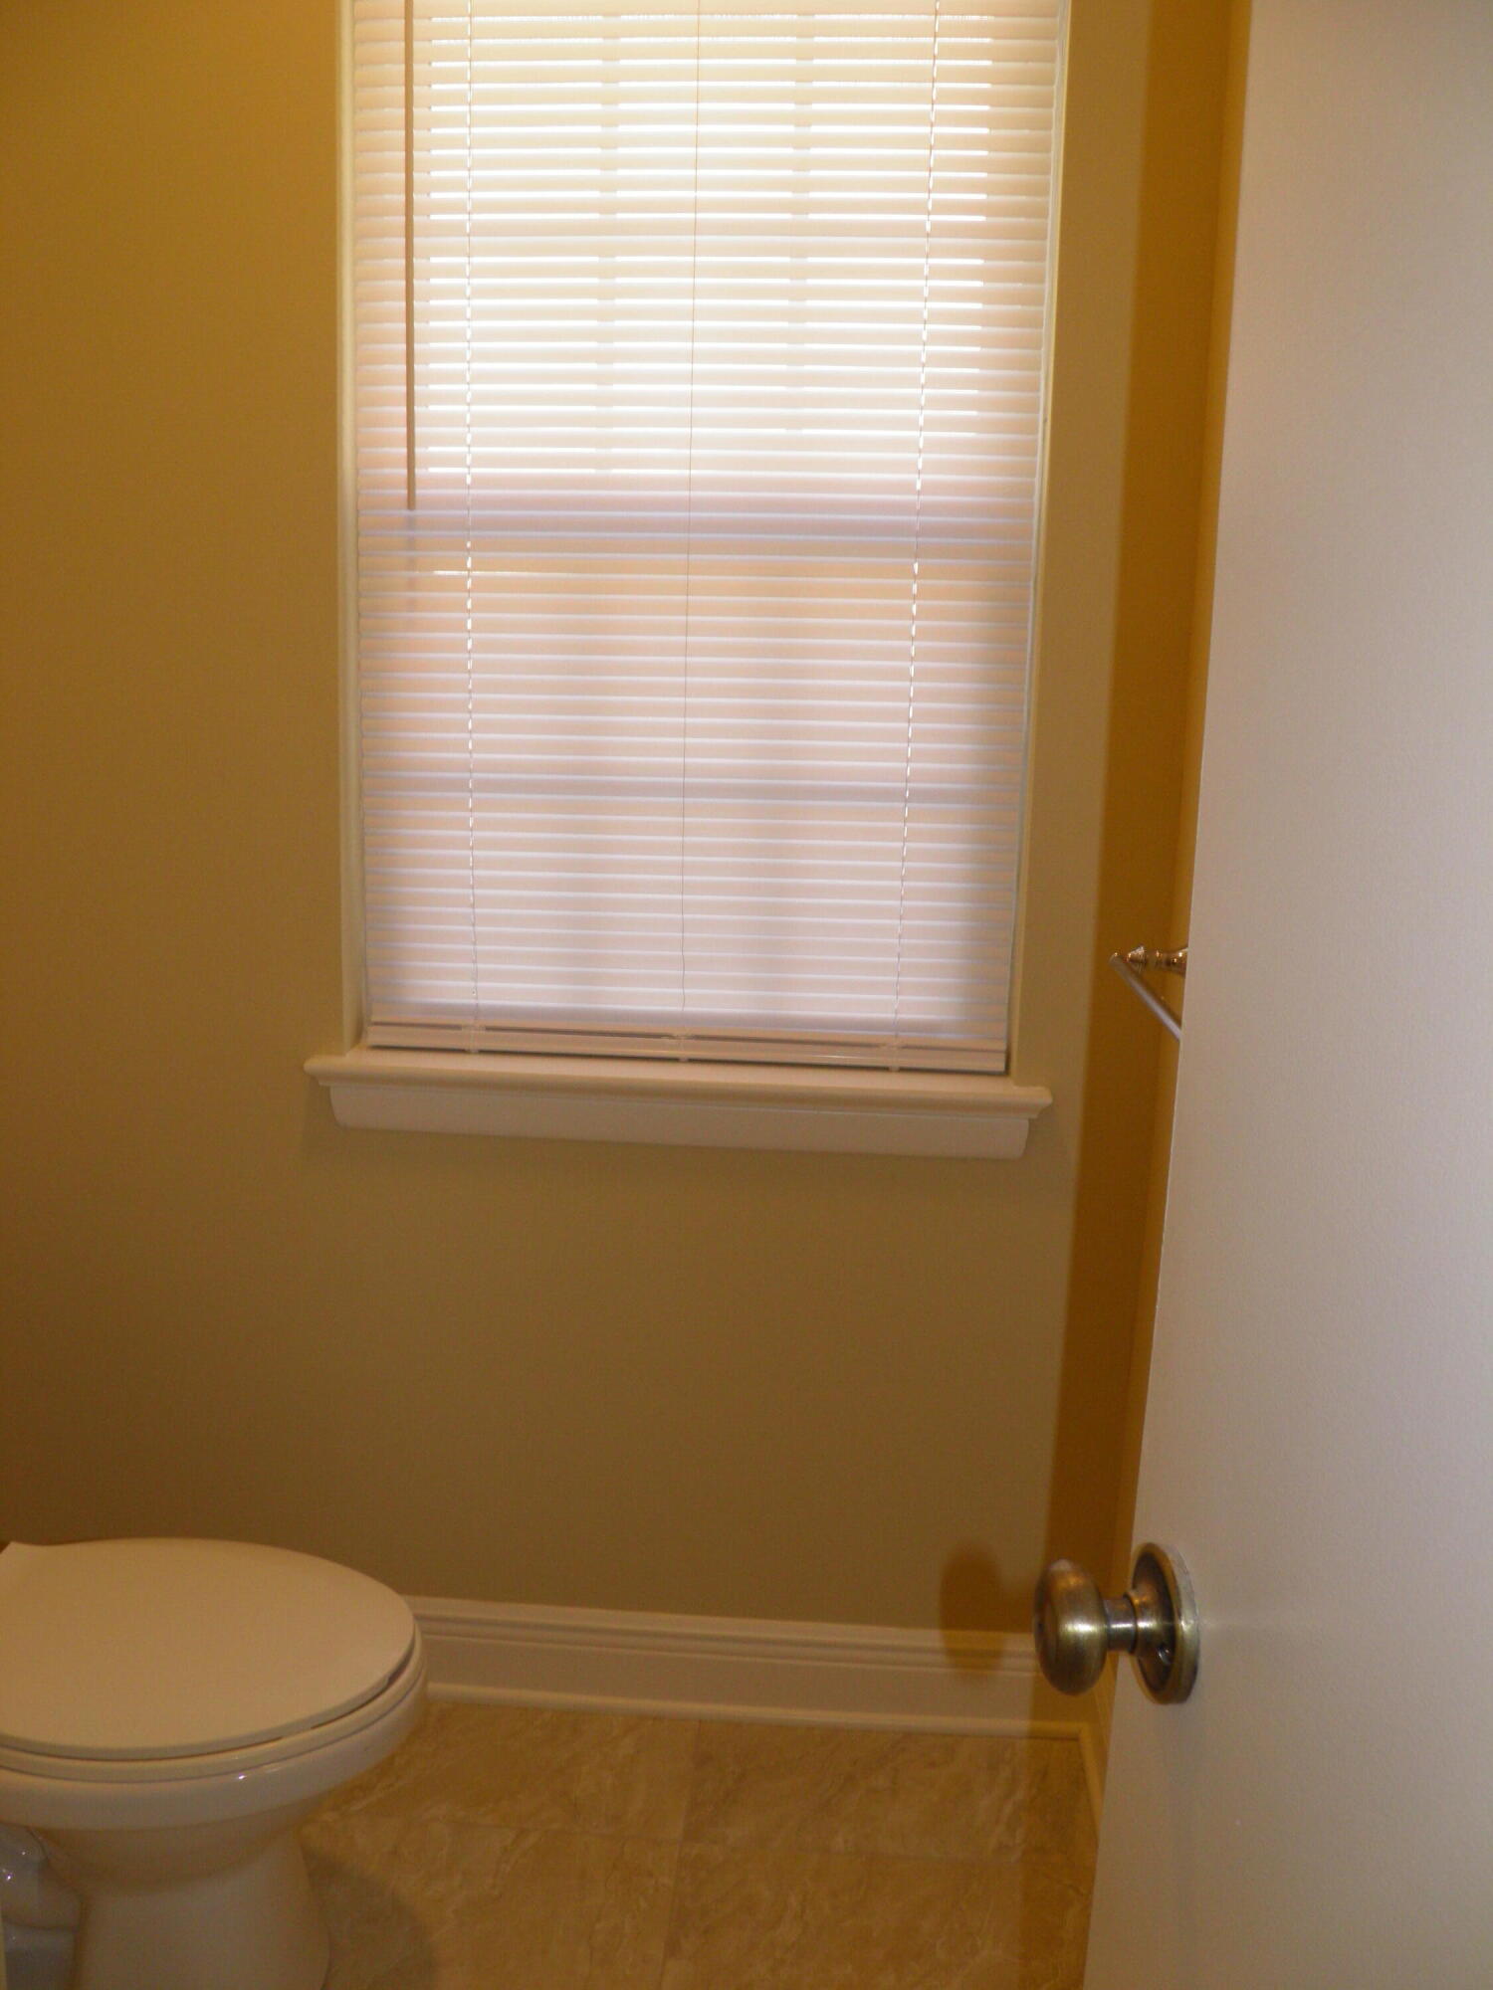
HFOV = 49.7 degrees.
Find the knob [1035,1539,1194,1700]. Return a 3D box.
[{"bbox_3d":[0.158,0.272,0.695,0.058,0.066,0.066,0,11,-7],"label":"knob"}]

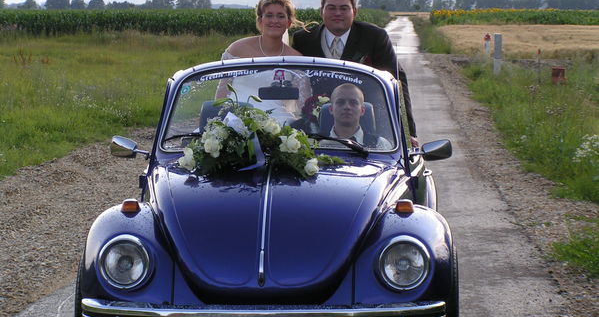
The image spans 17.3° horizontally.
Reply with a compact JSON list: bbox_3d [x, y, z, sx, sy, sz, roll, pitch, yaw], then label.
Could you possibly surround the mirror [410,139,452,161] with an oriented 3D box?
[{"bbox_3d":[0.621,-0.042,9.280,0.195,0.105,0.100,0,4,3],"label":"mirror"}]

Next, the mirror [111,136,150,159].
[{"bbox_3d":[-0.802,-0.052,9.360,0.190,0.105,0.100,0,4,3],"label":"mirror"}]

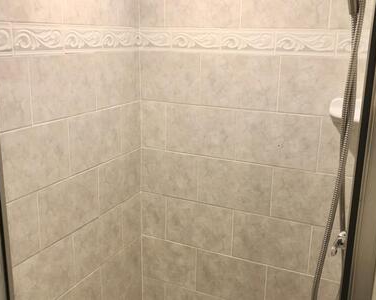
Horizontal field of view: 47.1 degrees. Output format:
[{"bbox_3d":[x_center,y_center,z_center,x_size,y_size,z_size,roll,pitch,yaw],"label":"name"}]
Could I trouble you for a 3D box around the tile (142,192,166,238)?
[{"bbox_3d":[-0.148,0.290,1.887,0.118,0.199,0.012,8,16,24],"label":"tile"}]

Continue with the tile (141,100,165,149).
[{"bbox_3d":[-0.141,-0.100,1.786,0.118,0.199,0.012,8,16,24],"label":"tile"}]

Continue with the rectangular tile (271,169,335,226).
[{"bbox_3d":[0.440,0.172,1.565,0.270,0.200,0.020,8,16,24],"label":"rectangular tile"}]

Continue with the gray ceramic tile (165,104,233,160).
[{"bbox_3d":[0.051,-0.075,1.694,0.300,0.200,0.020,8,16,24],"label":"gray ceramic tile"}]

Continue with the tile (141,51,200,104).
[{"bbox_3d":[-0.072,-0.286,1.705,0.265,0.199,0.012,8,16,24],"label":"tile"}]

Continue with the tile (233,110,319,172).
[{"bbox_3d":[0.324,-0.037,1.574,0.300,0.199,0.012,8,16,24],"label":"tile"}]

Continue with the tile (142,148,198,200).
[{"bbox_3d":[-0.076,0.102,1.801,0.264,0.200,0.020,8,16,24],"label":"tile"}]

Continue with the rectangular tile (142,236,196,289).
[{"bbox_3d":[-0.085,0.494,1.908,0.265,0.199,0.012,8,16,24],"label":"rectangular tile"}]

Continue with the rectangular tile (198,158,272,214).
[{"bbox_3d":[0.181,0.137,1.684,0.300,0.200,0.020,8,16,24],"label":"rectangular tile"}]

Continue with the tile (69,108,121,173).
[{"bbox_3d":[-0.332,-0.041,1.547,0.012,0.199,0.300,8,16,24],"label":"tile"}]

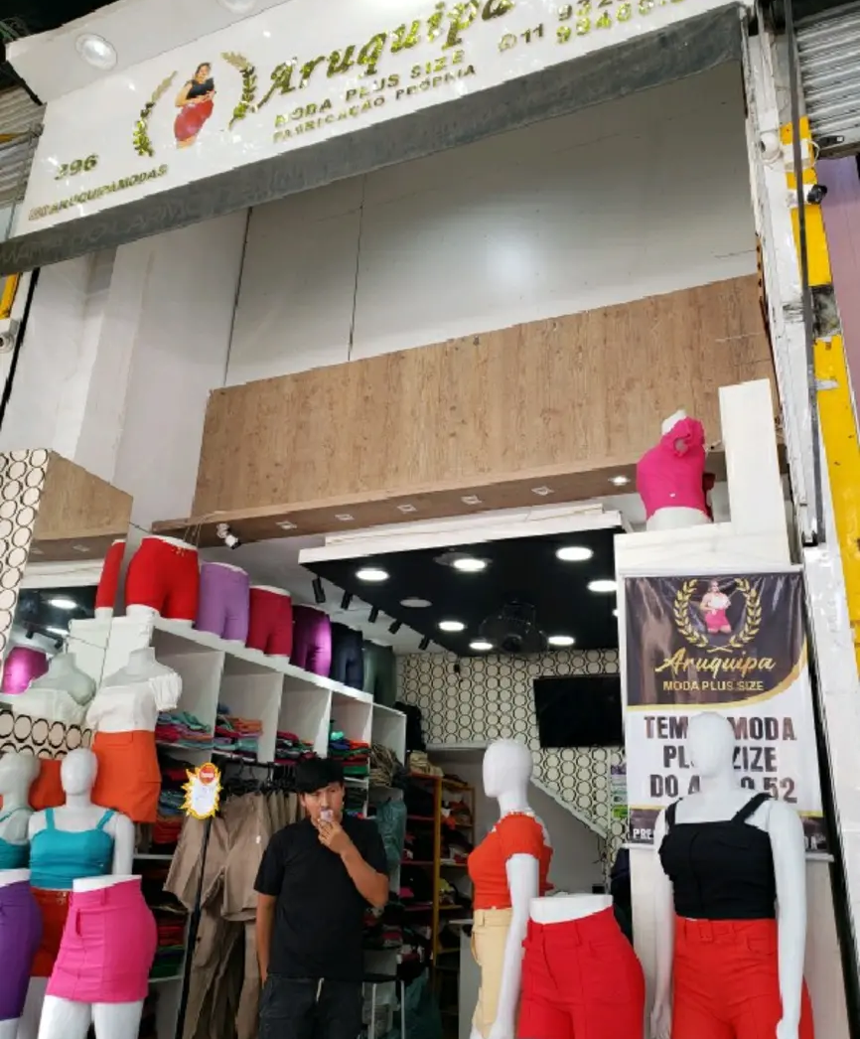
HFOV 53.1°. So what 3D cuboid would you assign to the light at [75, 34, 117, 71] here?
[{"bbox_3d":[-1.768,-2.487,4.571,0.214,0.050,0.214,2,-20,1],"label":"light"}]

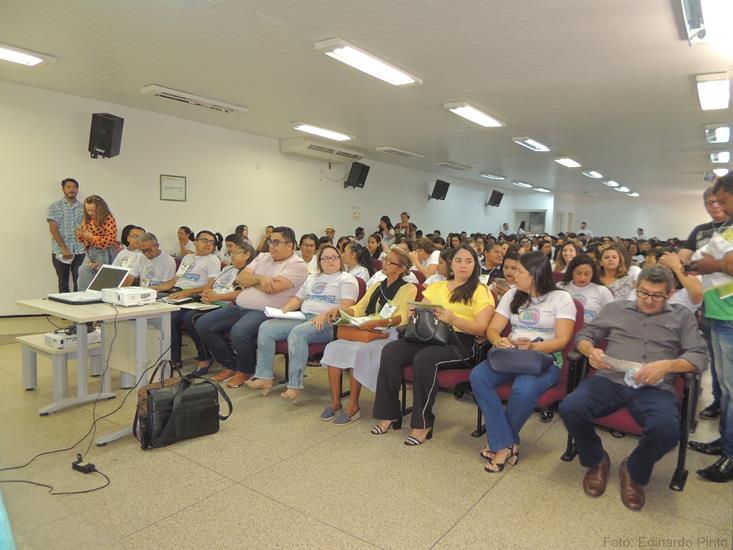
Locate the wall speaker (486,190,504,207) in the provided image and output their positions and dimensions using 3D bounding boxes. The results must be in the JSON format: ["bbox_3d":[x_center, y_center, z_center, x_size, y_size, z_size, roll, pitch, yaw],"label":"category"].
[{"bbox_3d":[4.331,-2.559,17.000,0.310,0.490,0.280,-3,29,-46],"label":"wall speaker"}]

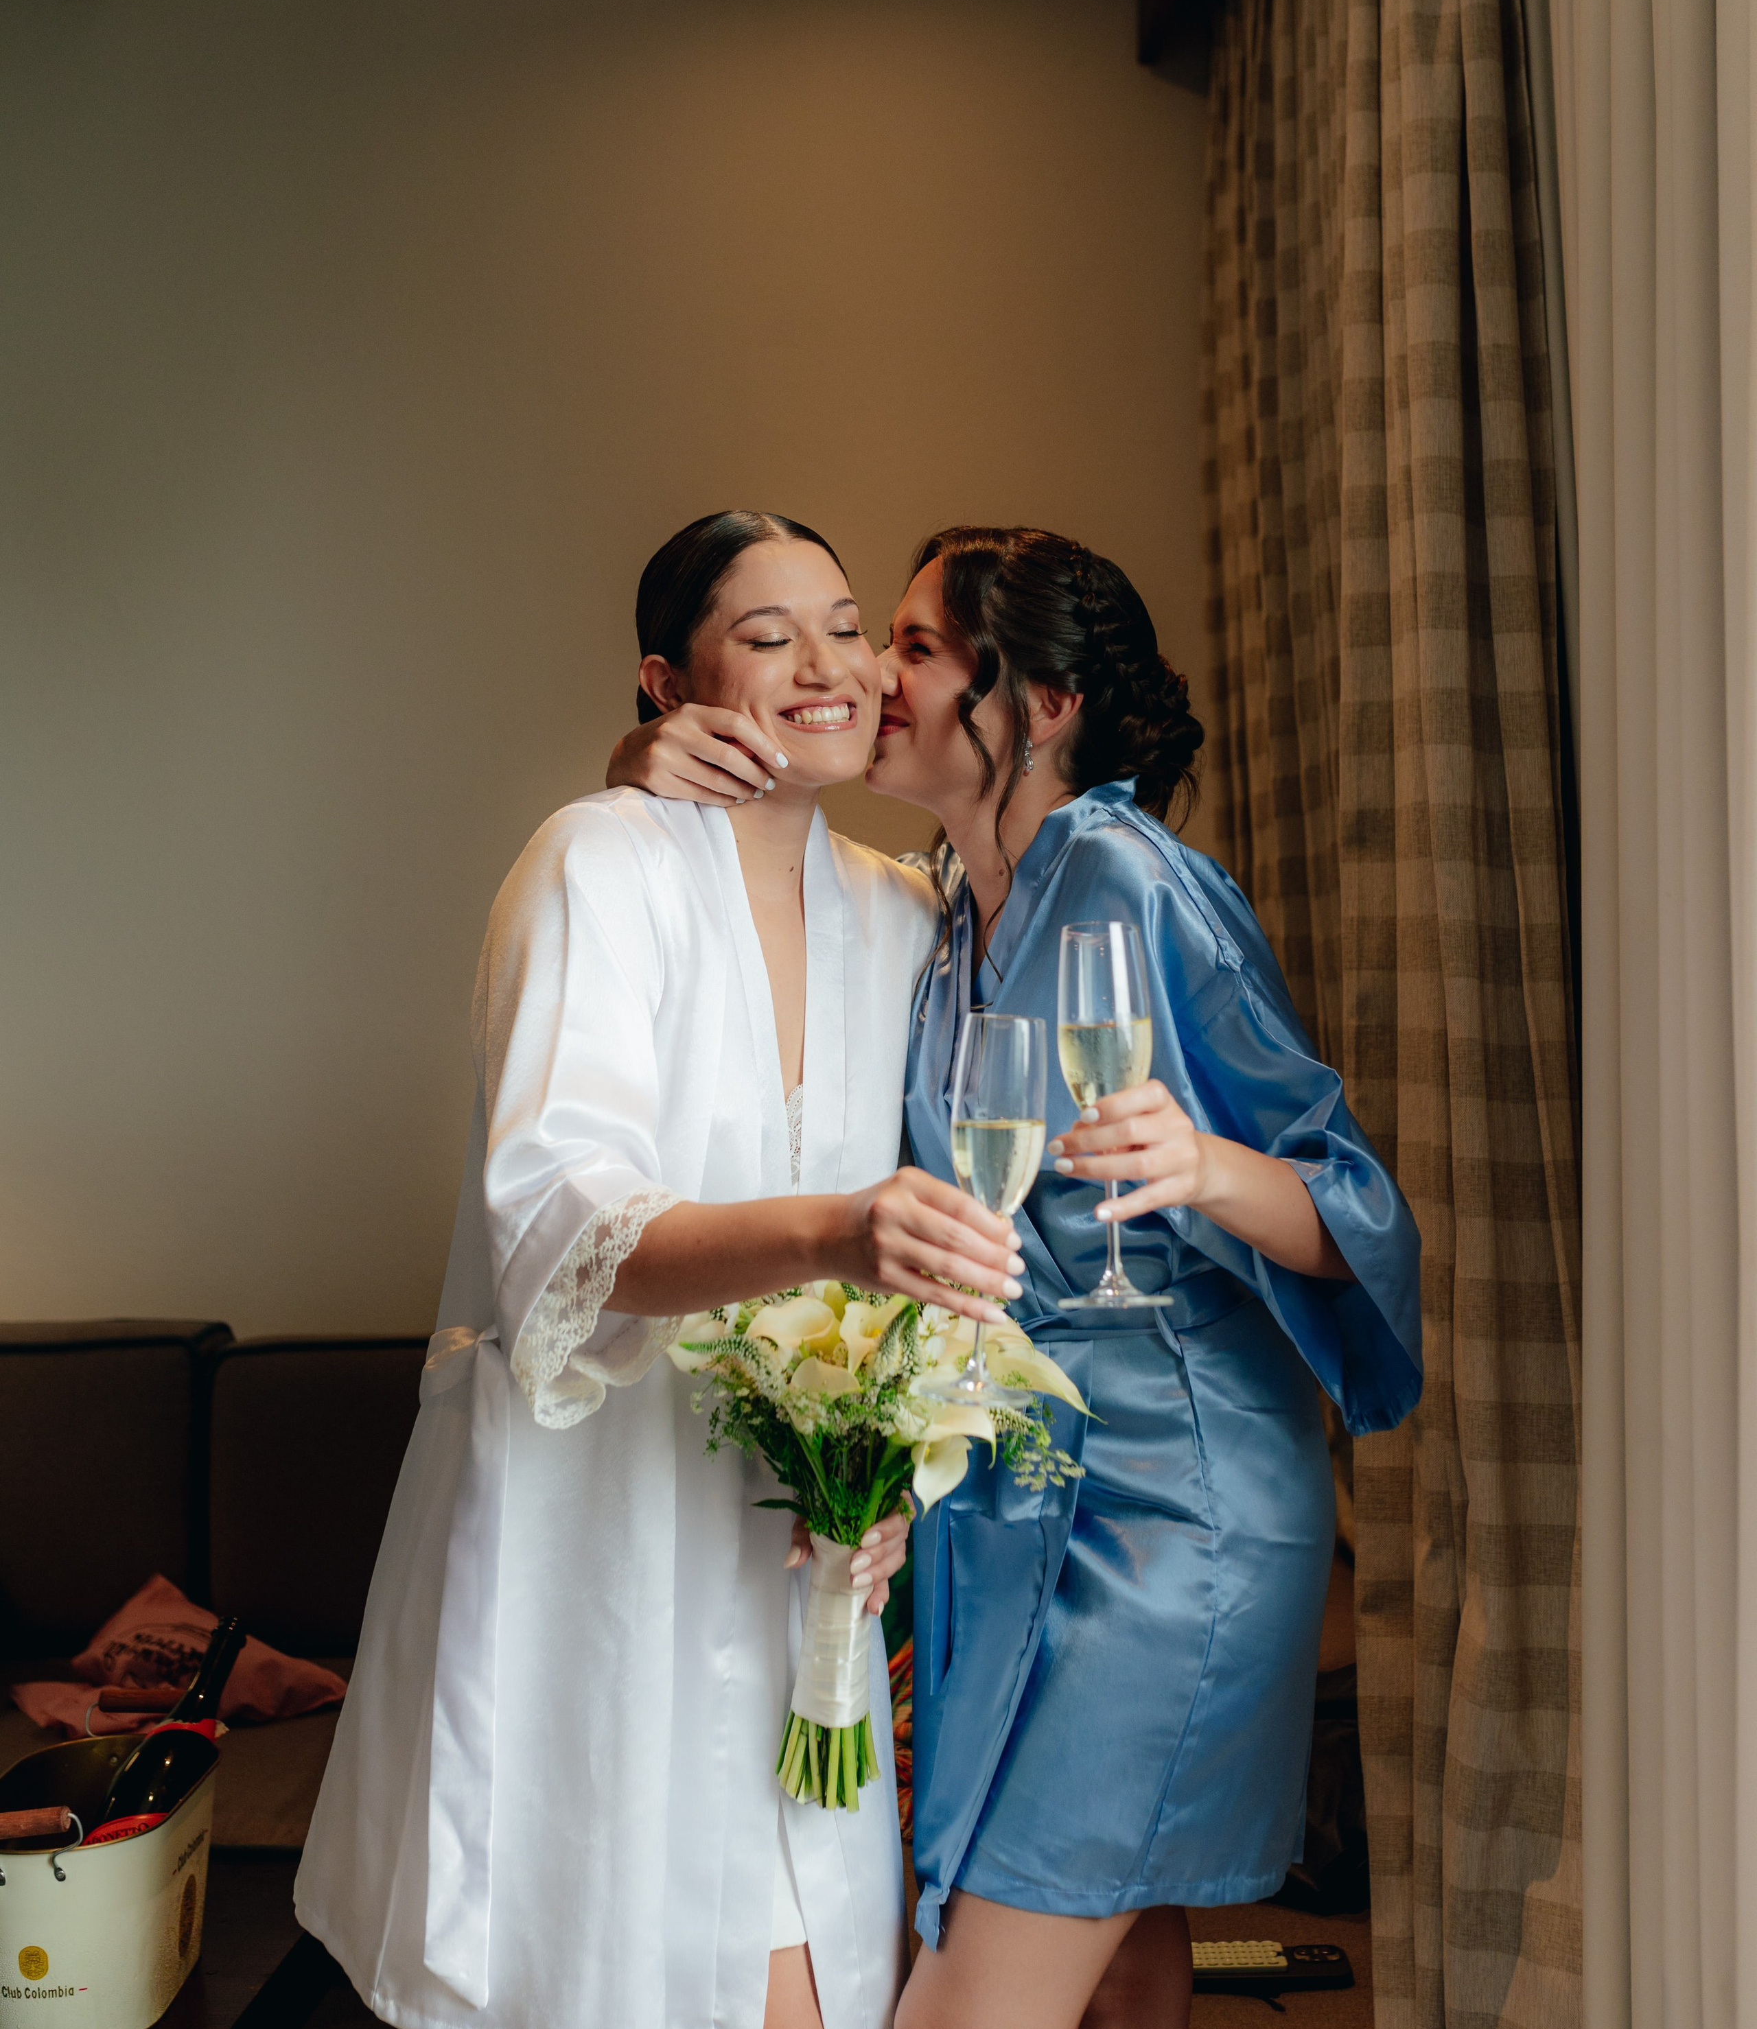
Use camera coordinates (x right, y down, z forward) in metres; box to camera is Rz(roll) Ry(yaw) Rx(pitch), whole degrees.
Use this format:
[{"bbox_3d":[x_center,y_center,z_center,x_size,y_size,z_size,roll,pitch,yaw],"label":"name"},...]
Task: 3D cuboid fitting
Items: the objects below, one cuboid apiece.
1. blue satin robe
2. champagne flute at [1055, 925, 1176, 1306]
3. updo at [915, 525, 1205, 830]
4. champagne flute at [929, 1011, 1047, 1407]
[{"bbox_3d":[0.176,0.253,1.850,0.520,0.850,0.360,2,2,41],"label":"blue satin robe"},{"bbox_3d":[0.142,0.063,1.590,0.069,0.233,0.069,-3,-3,0],"label":"champagne flute"},{"bbox_3d":[0.132,-0.247,1.870,0.210,0.220,0.180,-1,2,-19],"label":"updo"},{"bbox_3d":[0.070,0.119,1.570,0.069,0.235,0.069,4,1,0],"label":"champagne flute"}]

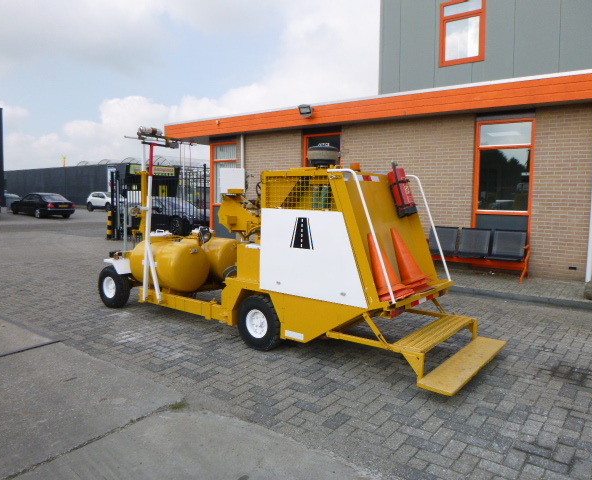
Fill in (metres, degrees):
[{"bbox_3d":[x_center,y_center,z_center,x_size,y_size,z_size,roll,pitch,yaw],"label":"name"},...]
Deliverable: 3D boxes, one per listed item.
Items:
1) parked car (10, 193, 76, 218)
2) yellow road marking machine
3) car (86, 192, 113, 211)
[{"bbox_3d":[-15.646,-2.107,28.434,5.000,1.450,1.860,5,7,38],"label":"parked car"},{"bbox_3d":[-0.367,-0.136,5.076,4.780,2.220,1.390,5,7,38],"label":"yellow road marking machine"},{"bbox_3d":[-15.045,-3.049,37.133,4.350,1.600,1.800,4,7,36],"label":"car"}]

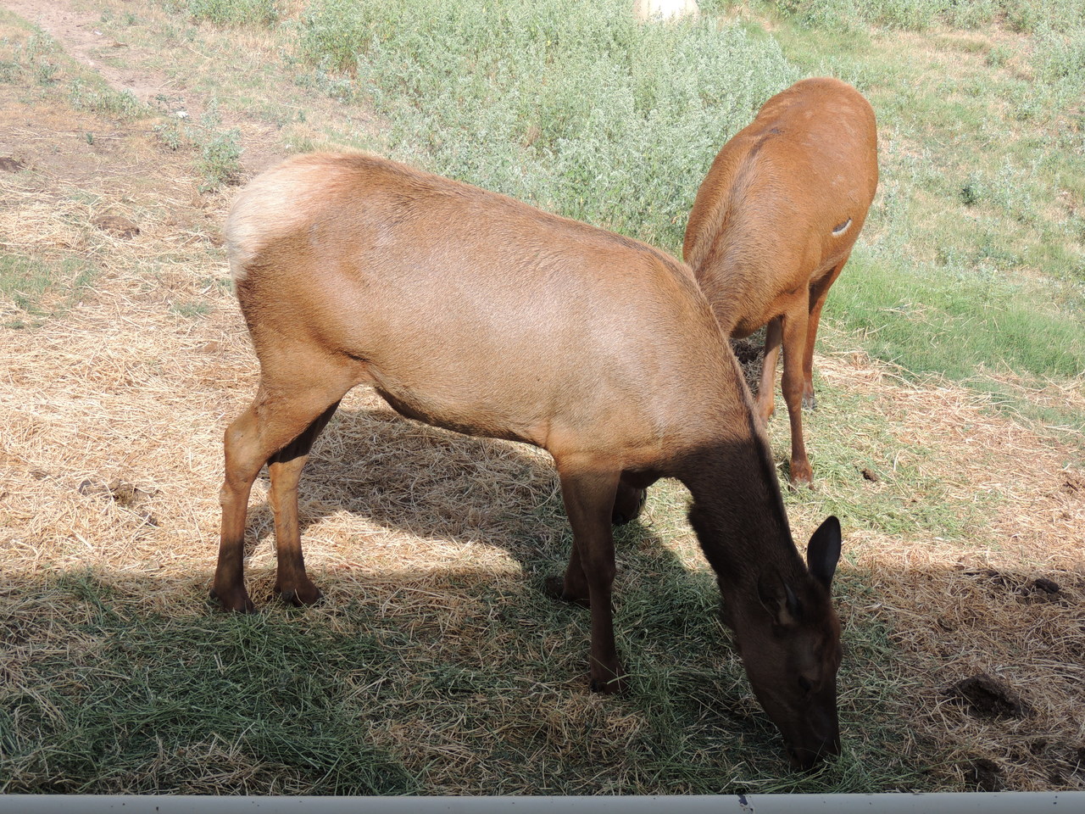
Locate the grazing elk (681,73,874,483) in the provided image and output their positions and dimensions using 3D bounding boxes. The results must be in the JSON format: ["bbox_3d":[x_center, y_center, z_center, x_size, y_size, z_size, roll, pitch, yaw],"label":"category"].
[{"bbox_3d":[0.800,-0.487,7.065,0.680,1.340,1.900,9,20,26],"label":"grazing elk"}]

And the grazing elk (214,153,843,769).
[{"bbox_3d":[-0.040,0.053,5.306,2.000,1.400,0.720,7,19,22],"label":"grazing elk"}]

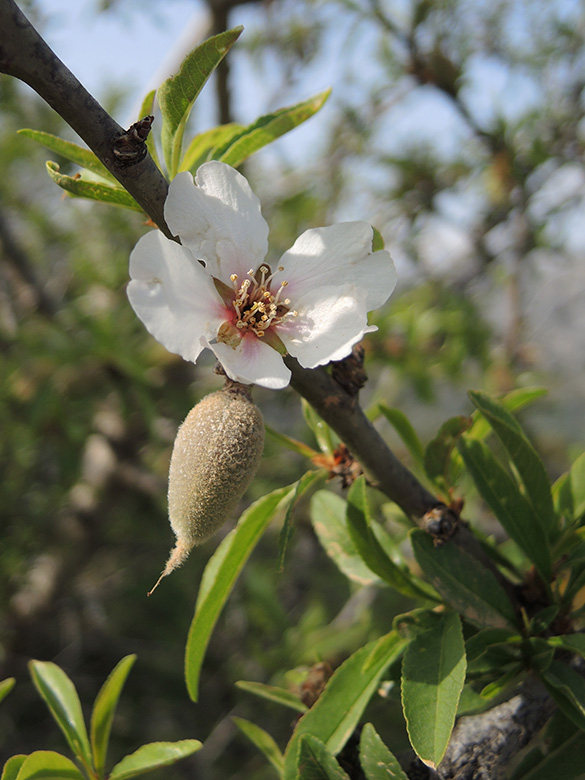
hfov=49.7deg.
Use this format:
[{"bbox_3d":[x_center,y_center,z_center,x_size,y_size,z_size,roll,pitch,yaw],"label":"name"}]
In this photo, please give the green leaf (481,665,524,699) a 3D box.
[{"bbox_3d":[0.049,0.068,0.147,0.013,0.004,0.003,-22,-32,-22],"label":"green leaf"}]

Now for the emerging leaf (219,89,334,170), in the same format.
[{"bbox_3d":[-0.005,-0.051,0.129,0.030,0.007,0.006,-30,20,8],"label":"emerging leaf"}]

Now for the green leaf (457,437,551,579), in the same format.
[{"bbox_3d":[0.051,0.028,0.150,0.011,0.042,0.005,-32,8,11],"label":"green leaf"}]

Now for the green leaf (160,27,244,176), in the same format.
[{"bbox_3d":[-0.020,-0.059,0.129,0.009,0.031,0.008,22,6,-17],"label":"green leaf"}]

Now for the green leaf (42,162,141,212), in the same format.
[{"bbox_3d":[-0.041,-0.042,0.134,0.024,0.006,0.006,22,11,9],"label":"green leaf"}]

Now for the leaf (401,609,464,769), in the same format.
[{"bbox_3d":[0.032,0.064,0.137,0.013,0.031,0.005,3,-18,14],"label":"leaf"}]

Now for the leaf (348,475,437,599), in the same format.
[{"bbox_3d":[0.022,0.034,0.140,0.007,0.034,0.007,-34,12,-1],"label":"leaf"}]

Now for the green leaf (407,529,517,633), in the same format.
[{"bbox_3d":[0.040,0.043,0.141,0.037,0.011,0.004,42,-2,-21],"label":"green leaf"}]

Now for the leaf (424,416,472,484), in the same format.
[{"bbox_3d":[0.037,0.015,0.152,0.007,0.018,0.005,20,0,15],"label":"leaf"}]

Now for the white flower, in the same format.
[{"bbox_3d":[-0.006,-0.021,0.117,0.047,0.040,0.020,0,-10,-2],"label":"white flower"}]

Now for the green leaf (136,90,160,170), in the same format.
[{"bbox_3d":[-0.030,-0.056,0.137,0.003,0.020,0.004,-8,-12,-9],"label":"green leaf"}]

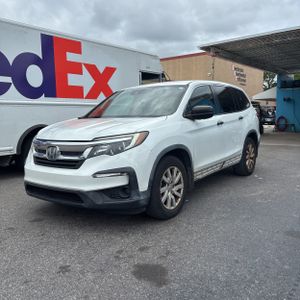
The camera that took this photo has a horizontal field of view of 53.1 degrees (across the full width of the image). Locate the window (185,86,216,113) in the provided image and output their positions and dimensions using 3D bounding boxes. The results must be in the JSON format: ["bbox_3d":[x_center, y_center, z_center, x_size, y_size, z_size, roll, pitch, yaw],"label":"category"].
[{"bbox_3d":[0.656,-0.673,4.024,0.080,0.430,1.020,-19,-5,36],"label":"window"}]

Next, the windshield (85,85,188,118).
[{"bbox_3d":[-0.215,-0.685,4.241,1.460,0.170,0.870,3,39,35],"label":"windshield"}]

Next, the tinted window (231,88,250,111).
[{"bbox_3d":[1.629,-0.905,5.449,0.080,0.410,0.720,-18,-4,32],"label":"tinted window"}]

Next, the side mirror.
[{"bbox_3d":[0.623,-0.462,3.729,0.280,0.200,0.220,3,8,35],"label":"side mirror"}]

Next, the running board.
[{"bbox_3d":[1.032,0.243,4.518,0.150,0.130,1.780,3,8,35],"label":"running board"}]

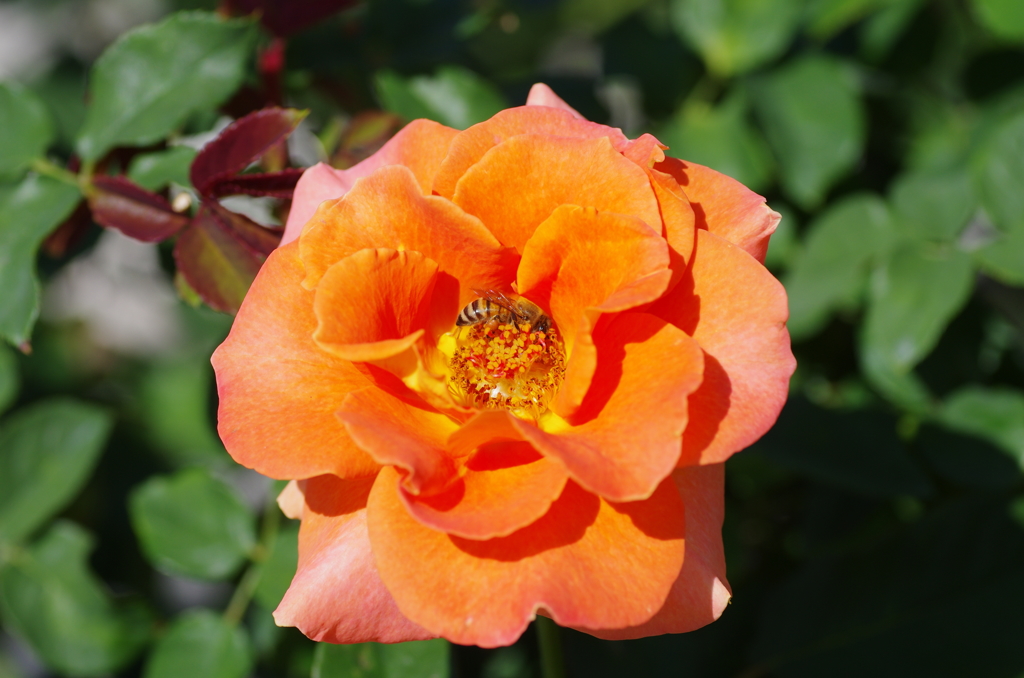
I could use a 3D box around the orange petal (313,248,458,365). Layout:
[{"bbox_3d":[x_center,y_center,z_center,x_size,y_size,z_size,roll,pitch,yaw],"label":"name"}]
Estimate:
[{"bbox_3d":[-0.018,-0.005,0.545,0.022,0.017,0.014,-2,6,-17],"label":"orange petal"}]

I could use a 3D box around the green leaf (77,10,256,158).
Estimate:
[{"bbox_3d":[-0.054,-0.039,0.598,0.036,0.008,0.019,-41,72,-16],"label":"green leaf"}]

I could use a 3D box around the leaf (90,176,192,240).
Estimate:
[{"bbox_3d":[-0.058,-0.020,0.592,0.019,0.007,0.010,23,65,19],"label":"leaf"}]

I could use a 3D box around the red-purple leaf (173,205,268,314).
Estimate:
[{"bbox_3d":[-0.044,-0.012,0.588,0.012,0.008,0.021,-32,70,-6],"label":"red-purple leaf"}]

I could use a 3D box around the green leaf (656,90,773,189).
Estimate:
[{"bbox_3d":[0.035,-0.033,0.665,0.019,0.007,0.023,-21,71,-8],"label":"green leaf"}]

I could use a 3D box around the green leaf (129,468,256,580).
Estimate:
[{"bbox_3d":[-0.060,0.035,0.720,0.025,0.005,0.021,25,69,10],"label":"green leaf"}]

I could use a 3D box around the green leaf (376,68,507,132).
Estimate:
[{"bbox_3d":[-0.014,-0.045,0.735,0.023,0.005,0.024,-36,71,-14],"label":"green leaf"}]

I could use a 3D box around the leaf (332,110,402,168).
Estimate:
[{"bbox_3d":[-0.025,-0.032,0.640,0.010,0.008,0.016,36,71,15],"label":"leaf"}]

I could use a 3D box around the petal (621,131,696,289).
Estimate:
[{"bbox_3d":[0.021,-0.018,0.554,0.013,0.023,0.012,1,6,12],"label":"petal"}]

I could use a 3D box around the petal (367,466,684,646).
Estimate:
[{"bbox_3d":[0.002,0.031,0.553,0.046,0.014,0.030,-1,72,0],"label":"petal"}]

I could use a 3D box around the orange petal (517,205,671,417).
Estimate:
[{"bbox_3d":[0.012,-0.004,0.543,0.020,0.030,0.017,12,3,14],"label":"orange petal"}]

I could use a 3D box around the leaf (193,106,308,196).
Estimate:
[{"bbox_3d":[-0.043,-0.031,0.622,0.022,0.005,0.011,-37,64,-1],"label":"leaf"}]

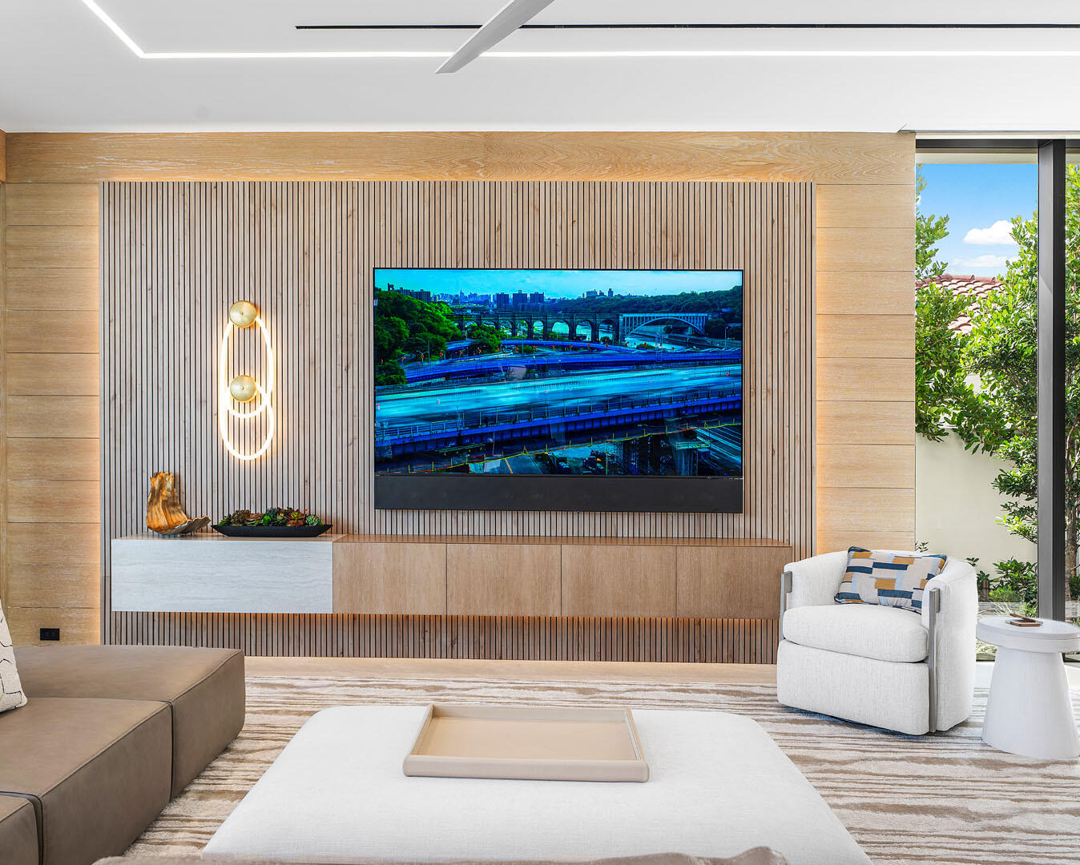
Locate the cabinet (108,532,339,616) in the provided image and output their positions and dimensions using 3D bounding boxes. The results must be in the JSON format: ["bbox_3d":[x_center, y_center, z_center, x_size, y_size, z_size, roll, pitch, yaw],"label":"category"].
[{"bbox_3d":[-1.765,0.802,4.795,1.228,0.401,0.365,0,0,1],"label":"cabinet"}]

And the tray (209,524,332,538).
[{"bbox_3d":[-1.559,0.574,4.830,0.700,0.068,0.200,0,0,1],"label":"tray"}]

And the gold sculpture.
[{"bbox_3d":[-2.113,0.414,4.840,0.365,0.365,0.200,0,0,1],"label":"gold sculpture"}]

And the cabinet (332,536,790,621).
[{"bbox_3d":[0.122,0.822,4.775,2.547,0.400,0.365,0,0,1],"label":"cabinet"}]

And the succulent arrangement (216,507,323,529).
[{"bbox_3d":[-1.577,0.498,4.830,0.620,0.130,0.180,0,0,1],"label":"succulent arrangement"}]

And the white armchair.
[{"bbox_3d":[1.700,0.993,4.118,0.775,0.735,0.800,0,0,42],"label":"white armchair"}]

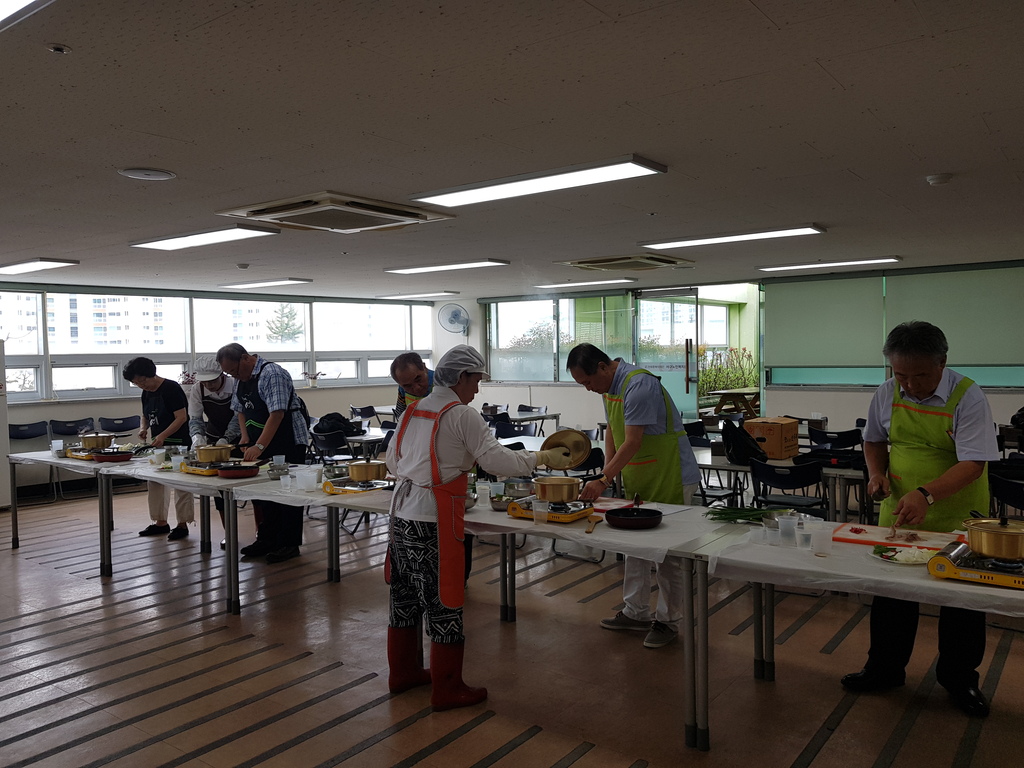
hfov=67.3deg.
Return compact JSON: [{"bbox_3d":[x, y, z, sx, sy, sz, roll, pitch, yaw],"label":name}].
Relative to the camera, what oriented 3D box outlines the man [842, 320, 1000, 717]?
[{"bbox_3d":[1.795,0.560,3.390,0.620,1.670,0.540,1,2,35],"label":"man"}]

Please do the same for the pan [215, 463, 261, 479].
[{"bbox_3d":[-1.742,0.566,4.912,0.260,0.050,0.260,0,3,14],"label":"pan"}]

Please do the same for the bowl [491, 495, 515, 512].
[{"bbox_3d":[-0.038,0.606,3.894,0.142,0.060,0.142,0,1,0],"label":"bowl"}]

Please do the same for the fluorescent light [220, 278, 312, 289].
[{"bbox_3d":[-2.754,-1.115,8.553,1.250,0.030,0.310,1,3,37],"label":"fluorescent light"}]

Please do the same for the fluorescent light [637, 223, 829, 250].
[{"bbox_3d":[1.504,-1.018,5.357,1.250,0.030,0.310,1,3,38],"label":"fluorescent light"}]

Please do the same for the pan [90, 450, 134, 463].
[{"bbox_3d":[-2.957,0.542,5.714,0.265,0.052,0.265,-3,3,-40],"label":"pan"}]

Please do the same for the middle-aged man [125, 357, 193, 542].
[{"bbox_3d":[-2.943,0.529,6.397,0.480,1.500,0.560,1,3,34],"label":"middle-aged man"}]

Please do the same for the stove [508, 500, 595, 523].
[{"bbox_3d":[0.184,0.593,3.730,0.325,0.088,0.270,1,2,35],"label":"stove"}]

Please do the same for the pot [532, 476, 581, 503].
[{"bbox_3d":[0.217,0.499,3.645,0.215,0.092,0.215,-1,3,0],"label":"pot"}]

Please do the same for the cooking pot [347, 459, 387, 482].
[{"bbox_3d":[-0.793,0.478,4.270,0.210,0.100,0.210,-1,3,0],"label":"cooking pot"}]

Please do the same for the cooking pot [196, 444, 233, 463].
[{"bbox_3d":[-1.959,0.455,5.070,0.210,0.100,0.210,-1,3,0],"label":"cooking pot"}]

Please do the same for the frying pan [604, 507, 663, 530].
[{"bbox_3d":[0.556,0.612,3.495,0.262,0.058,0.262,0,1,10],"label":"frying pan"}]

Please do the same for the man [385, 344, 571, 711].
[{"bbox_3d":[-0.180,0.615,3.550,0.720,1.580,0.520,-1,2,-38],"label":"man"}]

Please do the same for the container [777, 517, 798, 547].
[{"bbox_3d":[1.115,0.591,3.090,0.082,0.113,0.082,1,2,35],"label":"container"}]

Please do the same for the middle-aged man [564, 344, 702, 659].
[{"bbox_3d":[0.637,0.559,4.077,0.670,1.570,0.490,-2,3,-26],"label":"middle-aged man"}]

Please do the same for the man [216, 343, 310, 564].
[{"bbox_3d":[-1.906,0.528,5.959,0.560,1.660,0.660,1,2,35],"label":"man"}]

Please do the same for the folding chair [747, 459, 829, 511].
[{"bbox_3d":[1.918,0.881,5.311,0.470,0.780,0.490,1,3,27],"label":"folding chair"}]

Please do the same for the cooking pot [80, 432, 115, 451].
[{"bbox_3d":[-3.377,0.459,6.244,0.245,0.115,0.245,0,1,0],"label":"cooking pot"}]

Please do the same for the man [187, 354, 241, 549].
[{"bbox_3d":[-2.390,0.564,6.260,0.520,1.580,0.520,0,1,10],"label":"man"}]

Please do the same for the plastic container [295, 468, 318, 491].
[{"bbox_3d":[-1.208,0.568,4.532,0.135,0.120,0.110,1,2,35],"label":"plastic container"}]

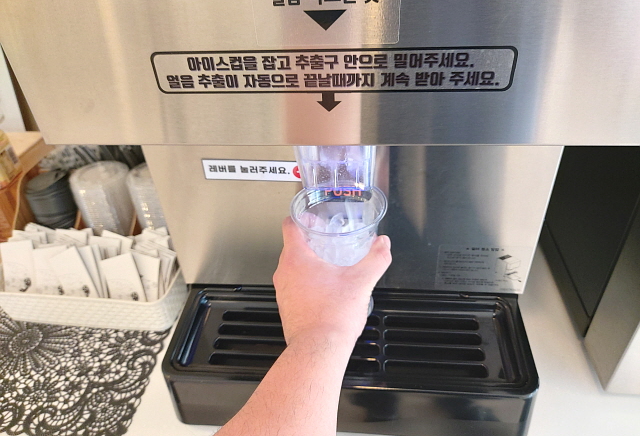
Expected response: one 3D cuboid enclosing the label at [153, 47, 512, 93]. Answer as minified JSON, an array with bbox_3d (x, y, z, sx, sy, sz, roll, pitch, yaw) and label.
[{"bbox_3d":[0.005,-0.103,0.329,0.259,0.031,0.004,1,37,6],"label":"label"}]

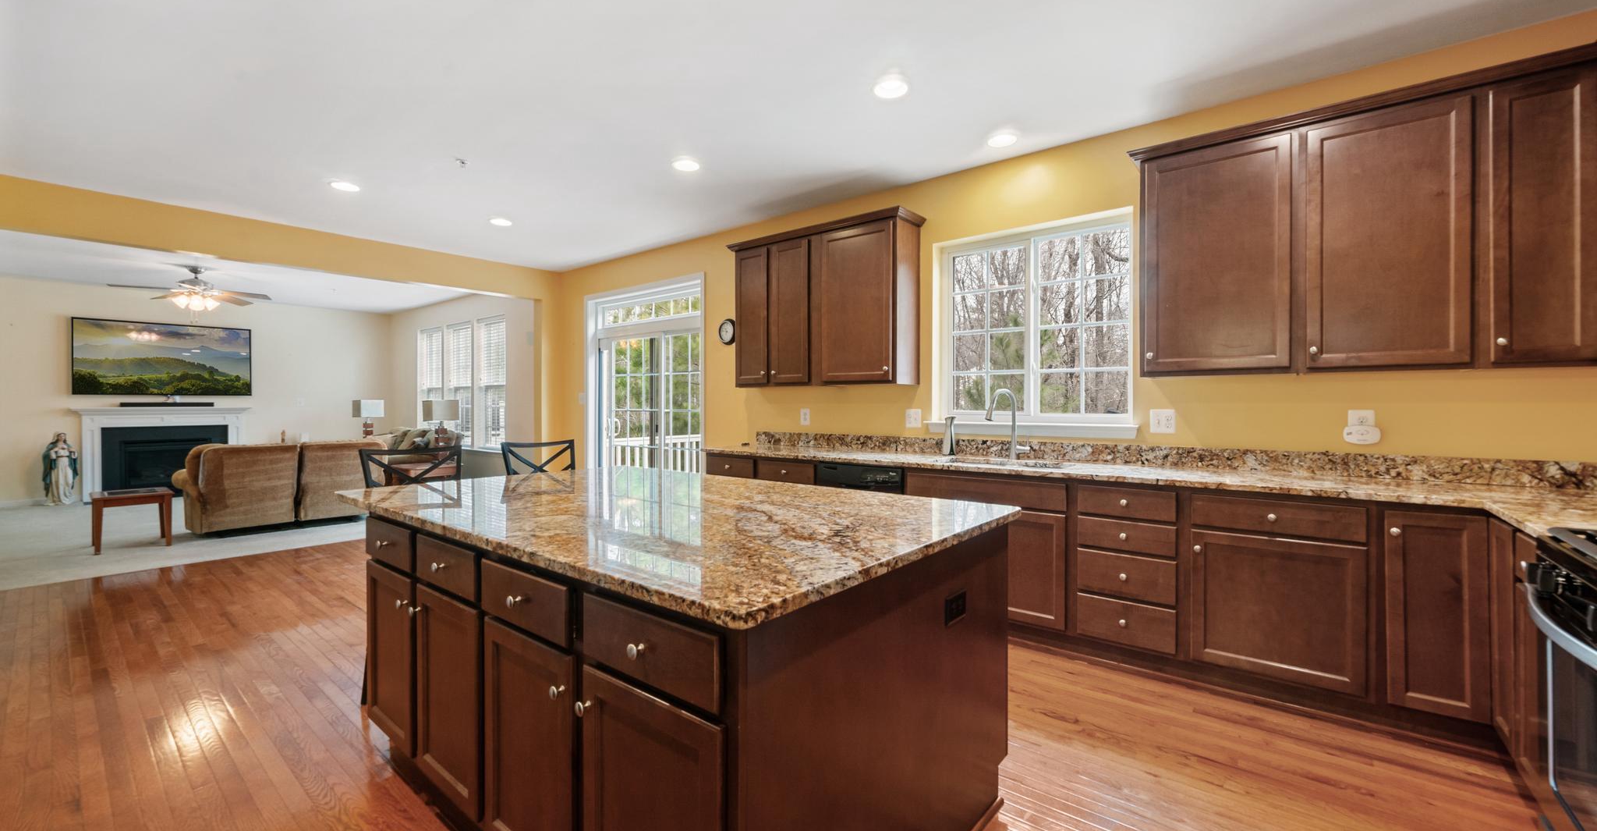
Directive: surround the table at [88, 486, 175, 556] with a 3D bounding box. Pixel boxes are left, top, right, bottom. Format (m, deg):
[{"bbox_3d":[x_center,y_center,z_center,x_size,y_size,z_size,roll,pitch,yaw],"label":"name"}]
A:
[{"bbox_3d":[-5.815,0.906,5.418,0.570,0.460,0.490,1,1,39],"label":"table"}]

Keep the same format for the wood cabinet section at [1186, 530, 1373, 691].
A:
[{"bbox_3d":[2.039,0.765,2.649,0.557,0.555,0.500,1,1,40],"label":"wood cabinet section"}]

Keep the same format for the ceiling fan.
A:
[{"bbox_3d":[-6.473,-1.351,6.679,1.300,0.490,1.300,1,1,40],"label":"ceiling fan"}]

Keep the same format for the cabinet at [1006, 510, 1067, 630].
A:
[{"bbox_3d":[1.265,0.751,3.291,0.425,0.560,0.500,1,1,40],"label":"cabinet"}]

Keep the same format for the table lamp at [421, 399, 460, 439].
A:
[{"bbox_3d":[-4.412,0.203,7.656,0.330,0.790,0.310,1,1,39],"label":"table lamp"}]

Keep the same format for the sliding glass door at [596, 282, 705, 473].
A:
[{"bbox_3d":[-1.540,-0.036,6.202,1.800,2.360,0.130,1,1,39],"label":"sliding glass door"}]

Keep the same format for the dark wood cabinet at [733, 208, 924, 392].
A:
[{"bbox_3d":[0.153,-0.757,4.471,1.515,1.094,0.340,1,1,40],"label":"dark wood cabinet"}]

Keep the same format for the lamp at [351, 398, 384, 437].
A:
[{"bbox_3d":[-6.547,0.174,9.469,0.330,0.790,0.310,1,1,39],"label":"lamp"}]

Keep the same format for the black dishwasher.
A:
[{"bbox_3d":[0.529,0.725,3.965,0.610,0.850,0.600,1,1,40],"label":"black dishwasher"}]

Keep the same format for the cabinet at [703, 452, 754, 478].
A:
[{"bbox_3d":[-0.294,0.723,4.712,0.510,0.880,0.620,1,1,39],"label":"cabinet"}]

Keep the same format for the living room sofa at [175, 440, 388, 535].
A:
[{"bbox_3d":[-5.578,0.704,6.799,0.950,0.835,1.770,1,1,40],"label":"living room sofa"}]

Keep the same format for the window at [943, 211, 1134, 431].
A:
[{"bbox_3d":[1.373,-0.522,3.737,1.175,1.190,0.120,1,1,40],"label":"window"}]

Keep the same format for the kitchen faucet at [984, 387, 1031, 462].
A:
[{"bbox_3d":[1.189,0.054,3.523,0.260,0.420,0.130,-1,1,-42],"label":"kitchen faucet"}]

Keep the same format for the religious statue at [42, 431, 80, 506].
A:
[{"bbox_3d":[-8.972,0.648,7.551,0.230,0.880,0.270,0,1,27],"label":"religious statue"}]

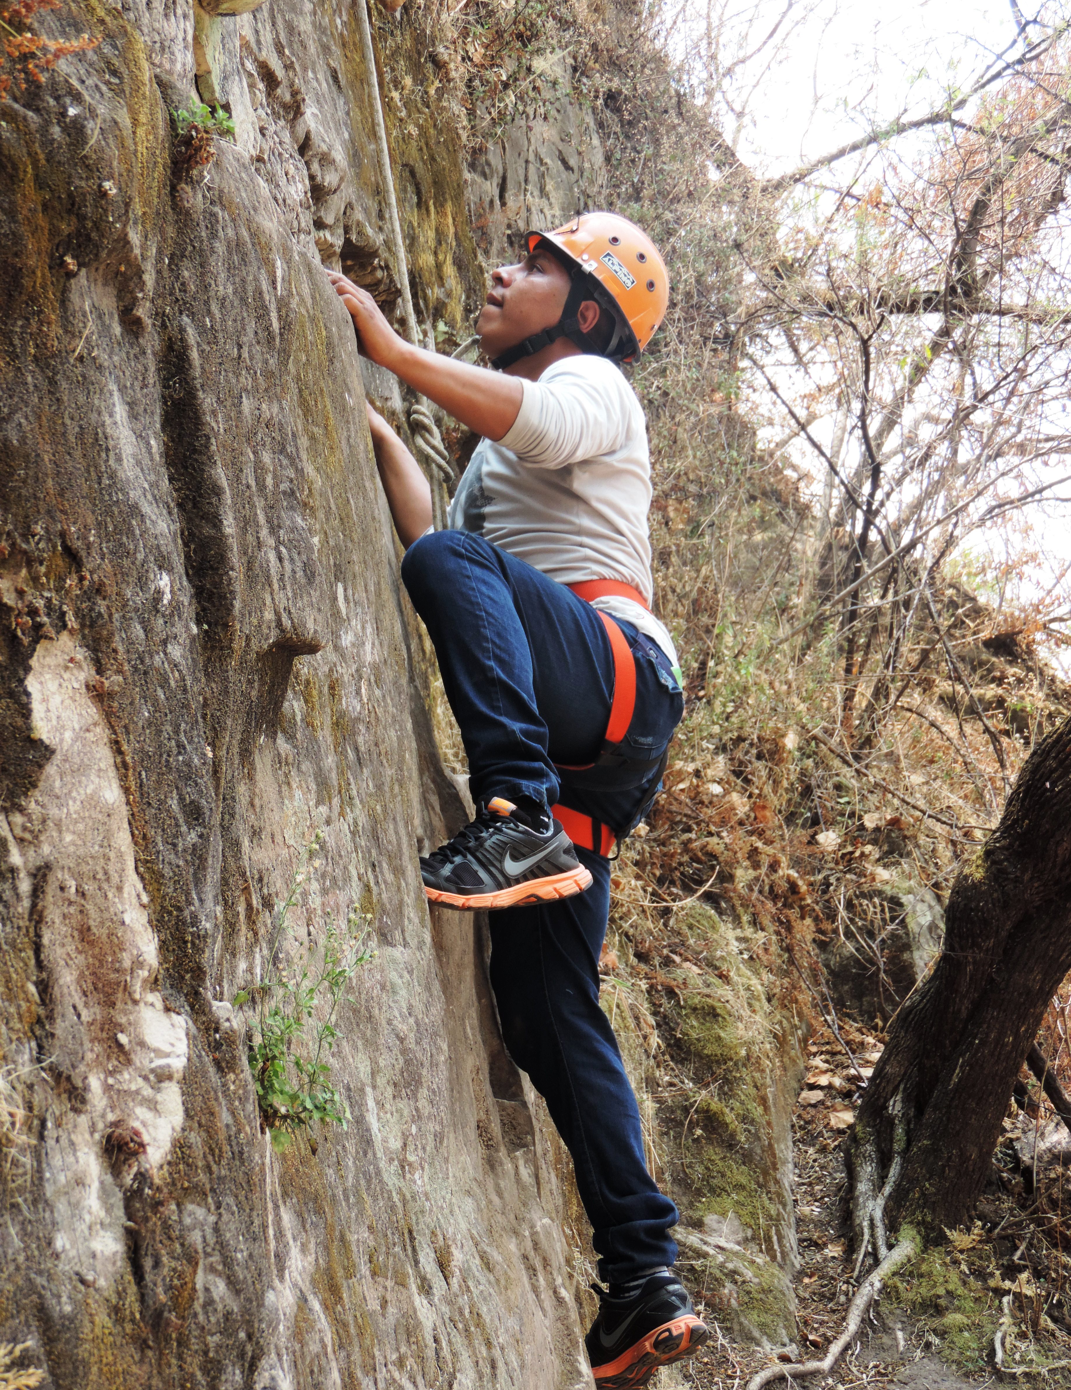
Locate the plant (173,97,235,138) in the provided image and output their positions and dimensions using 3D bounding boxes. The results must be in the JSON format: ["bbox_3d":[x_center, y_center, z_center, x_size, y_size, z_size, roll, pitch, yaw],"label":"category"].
[{"bbox_3d":[-0.454,-0.790,4.800,0.085,0.056,0.070,1,-3,-14],"label":"plant"}]

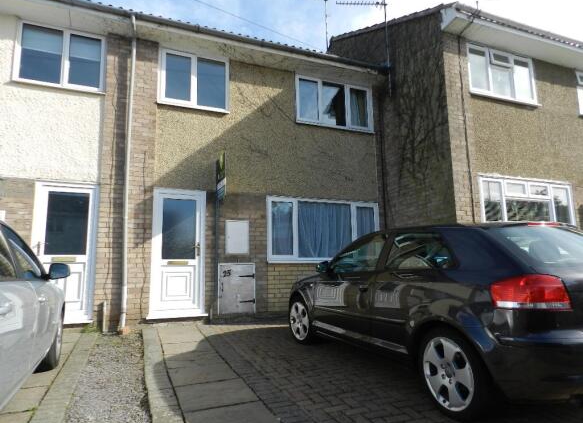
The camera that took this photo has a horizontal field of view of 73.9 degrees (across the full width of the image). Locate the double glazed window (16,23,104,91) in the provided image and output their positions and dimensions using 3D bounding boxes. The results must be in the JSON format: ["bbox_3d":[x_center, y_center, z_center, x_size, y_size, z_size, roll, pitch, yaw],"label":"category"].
[{"bbox_3d":[-3.568,-2.390,6.039,1.203,0.980,0.120,2,-10,-21],"label":"double glazed window"}]

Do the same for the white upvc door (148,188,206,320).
[{"bbox_3d":[-1.790,0.647,6.200,0.840,2.025,0.120,2,-10,-21],"label":"white upvc door"}]

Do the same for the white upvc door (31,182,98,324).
[{"bbox_3d":[-3.295,0.574,5.611,0.840,2.010,0.120,2,-10,-21],"label":"white upvc door"}]

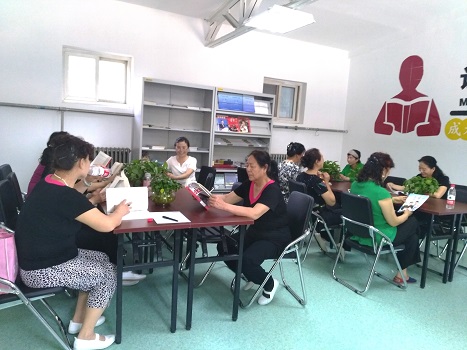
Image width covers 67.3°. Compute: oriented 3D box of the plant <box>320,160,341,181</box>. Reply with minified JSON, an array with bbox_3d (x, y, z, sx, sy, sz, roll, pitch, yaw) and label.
[{"bbox_3d":[1.560,-0.054,5.644,0.310,0.340,0.310,-1,6,-33],"label":"plant"}]

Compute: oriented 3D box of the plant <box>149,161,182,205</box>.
[{"bbox_3d":[-0.607,0.077,3.047,0.270,0.370,0.270,-1,6,-33],"label":"plant"}]

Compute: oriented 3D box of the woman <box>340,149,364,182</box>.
[{"bbox_3d":[1.890,0.222,5.657,0.774,1.241,0.516,-1,7,-33],"label":"woman"}]

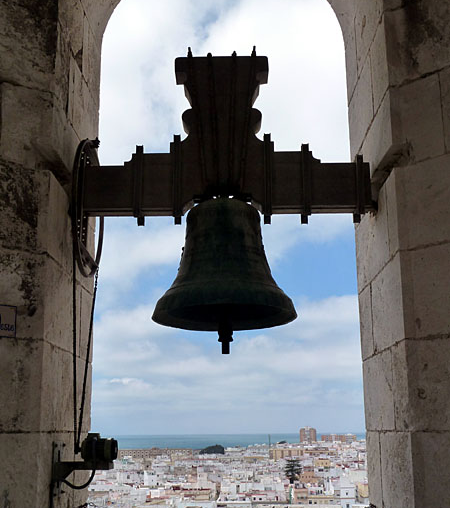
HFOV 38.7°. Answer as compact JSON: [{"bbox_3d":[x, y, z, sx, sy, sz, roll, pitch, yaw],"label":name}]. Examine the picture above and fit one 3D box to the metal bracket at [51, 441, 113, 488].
[{"bbox_3d":[-0.926,1.386,4.198,0.374,0.320,0.220,-1,-16,1],"label":"metal bracket"}]

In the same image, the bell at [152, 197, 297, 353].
[{"bbox_3d":[0.004,0.153,4.526,0.999,1.056,0.999,-1,-16,1],"label":"bell"}]

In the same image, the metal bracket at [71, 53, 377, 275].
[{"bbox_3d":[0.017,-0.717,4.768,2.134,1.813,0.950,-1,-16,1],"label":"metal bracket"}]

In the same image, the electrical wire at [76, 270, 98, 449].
[{"bbox_3d":[-0.975,0.699,4.607,0.030,1.372,0.030,0,-31,1],"label":"electrical wire"}]

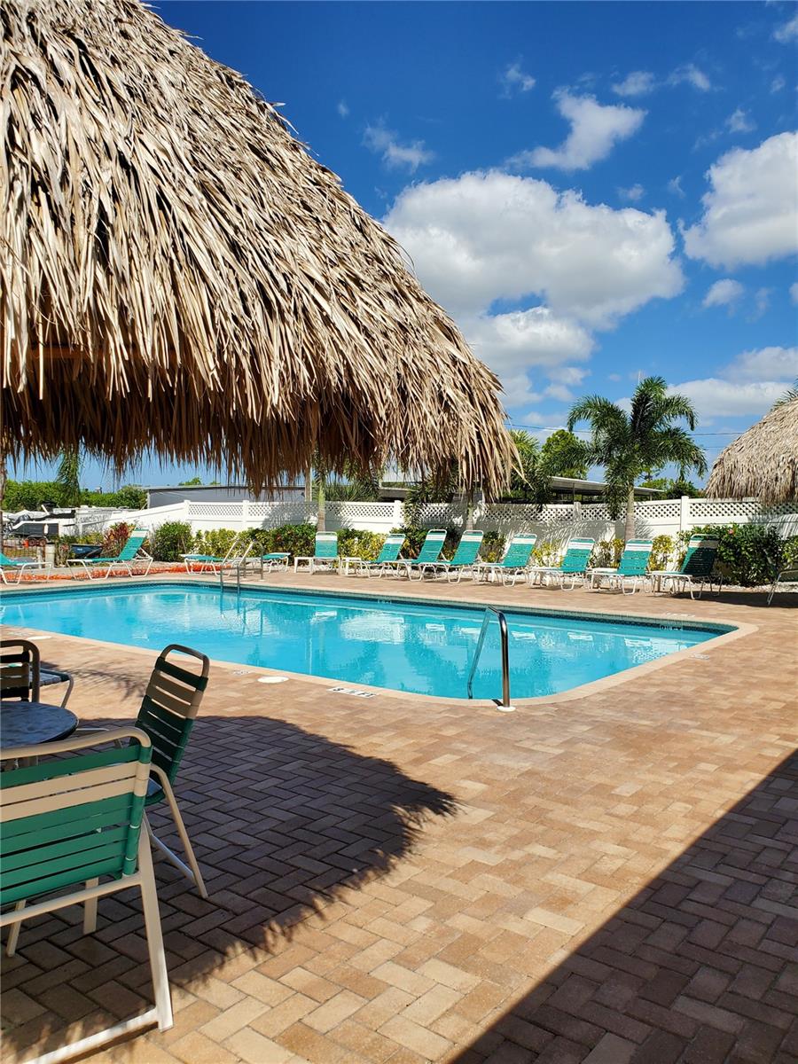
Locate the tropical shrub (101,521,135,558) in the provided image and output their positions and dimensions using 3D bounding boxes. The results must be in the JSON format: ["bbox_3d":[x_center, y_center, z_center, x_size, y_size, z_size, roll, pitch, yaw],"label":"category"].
[{"bbox_3d":[-7.301,0.346,20.916,0.900,1.100,0.850,0,1,0],"label":"tropical shrub"}]

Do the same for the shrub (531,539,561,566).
[{"bbox_3d":[3.360,0.579,18.300,0.676,0.812,0.621,1,1,35],"label":"shrub"}]

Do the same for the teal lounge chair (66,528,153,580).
[{"bbox_3d":[-6.335,0.443,17.555,0.630,1.100,1.630,1,2,42],"label":"teal lounge chair"}]

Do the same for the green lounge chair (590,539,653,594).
[{"bbox_3d":[4.554,0.657,16.067,0.660,1.059,1.680,2,2,41],"label":"green lounge chair"}]

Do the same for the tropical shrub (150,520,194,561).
[{"bbox_3d":[-6.517,0.292,22.900,1.169,1.169,1.118,1,1,35],"label":"tropical shrub"}]

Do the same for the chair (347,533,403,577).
[{"bbox_3d":[-0.431,0.575,19.438,0.660,0.985,1.680,2,2,44],"label":"chair"}]

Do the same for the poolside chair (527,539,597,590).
[{"bbox_3d":[3.163,0.602,15.229,0.630,0.940,1.630,1,2,40],"label":"poolside chair"}]

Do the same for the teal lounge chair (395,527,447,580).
[{"bbox_3d":[0.404,0.489,17.271,0.630,1.050,1.630,1,2,39],"label":"teal lounge chair"}]

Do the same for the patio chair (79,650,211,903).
[{"bbox_3d":[-1.147,0.921,3.049,0.650,0.900,0.580,-1,2,-35],"label":"patio chair"}]

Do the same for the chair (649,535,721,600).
[{"bbox_3d":[5.571,0.639,15.271,0.660,1.147,1.680,2,2,41],"label":"chair"}]

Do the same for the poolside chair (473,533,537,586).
[{"bbox_3d":[2.433,0.608,17.558,0.660,1.054,1.680,2,2,40],"label":"poolside chair"}]

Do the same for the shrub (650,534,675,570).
[{"bbox_3d":[5.549,0.544,16.919,0.550,0.980,0.550,0,1,0],"label":"shrub"}]

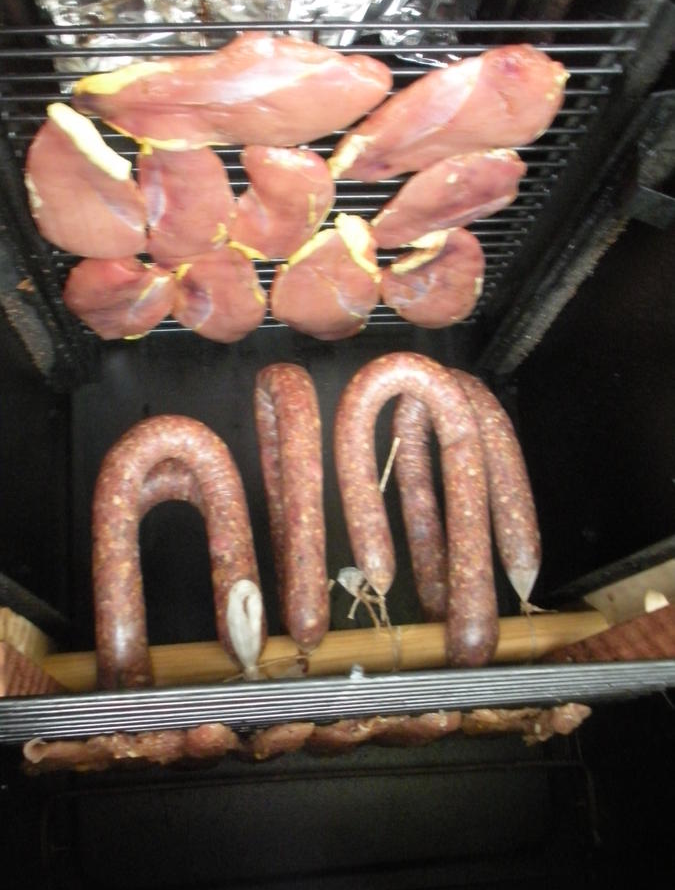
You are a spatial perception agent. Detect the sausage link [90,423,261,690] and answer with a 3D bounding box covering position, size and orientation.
[{"bbox_3d":[-0.123,0.081,0.702,0.129,0.219,0.046,-2,164,-6],"label":"sausage link"}]

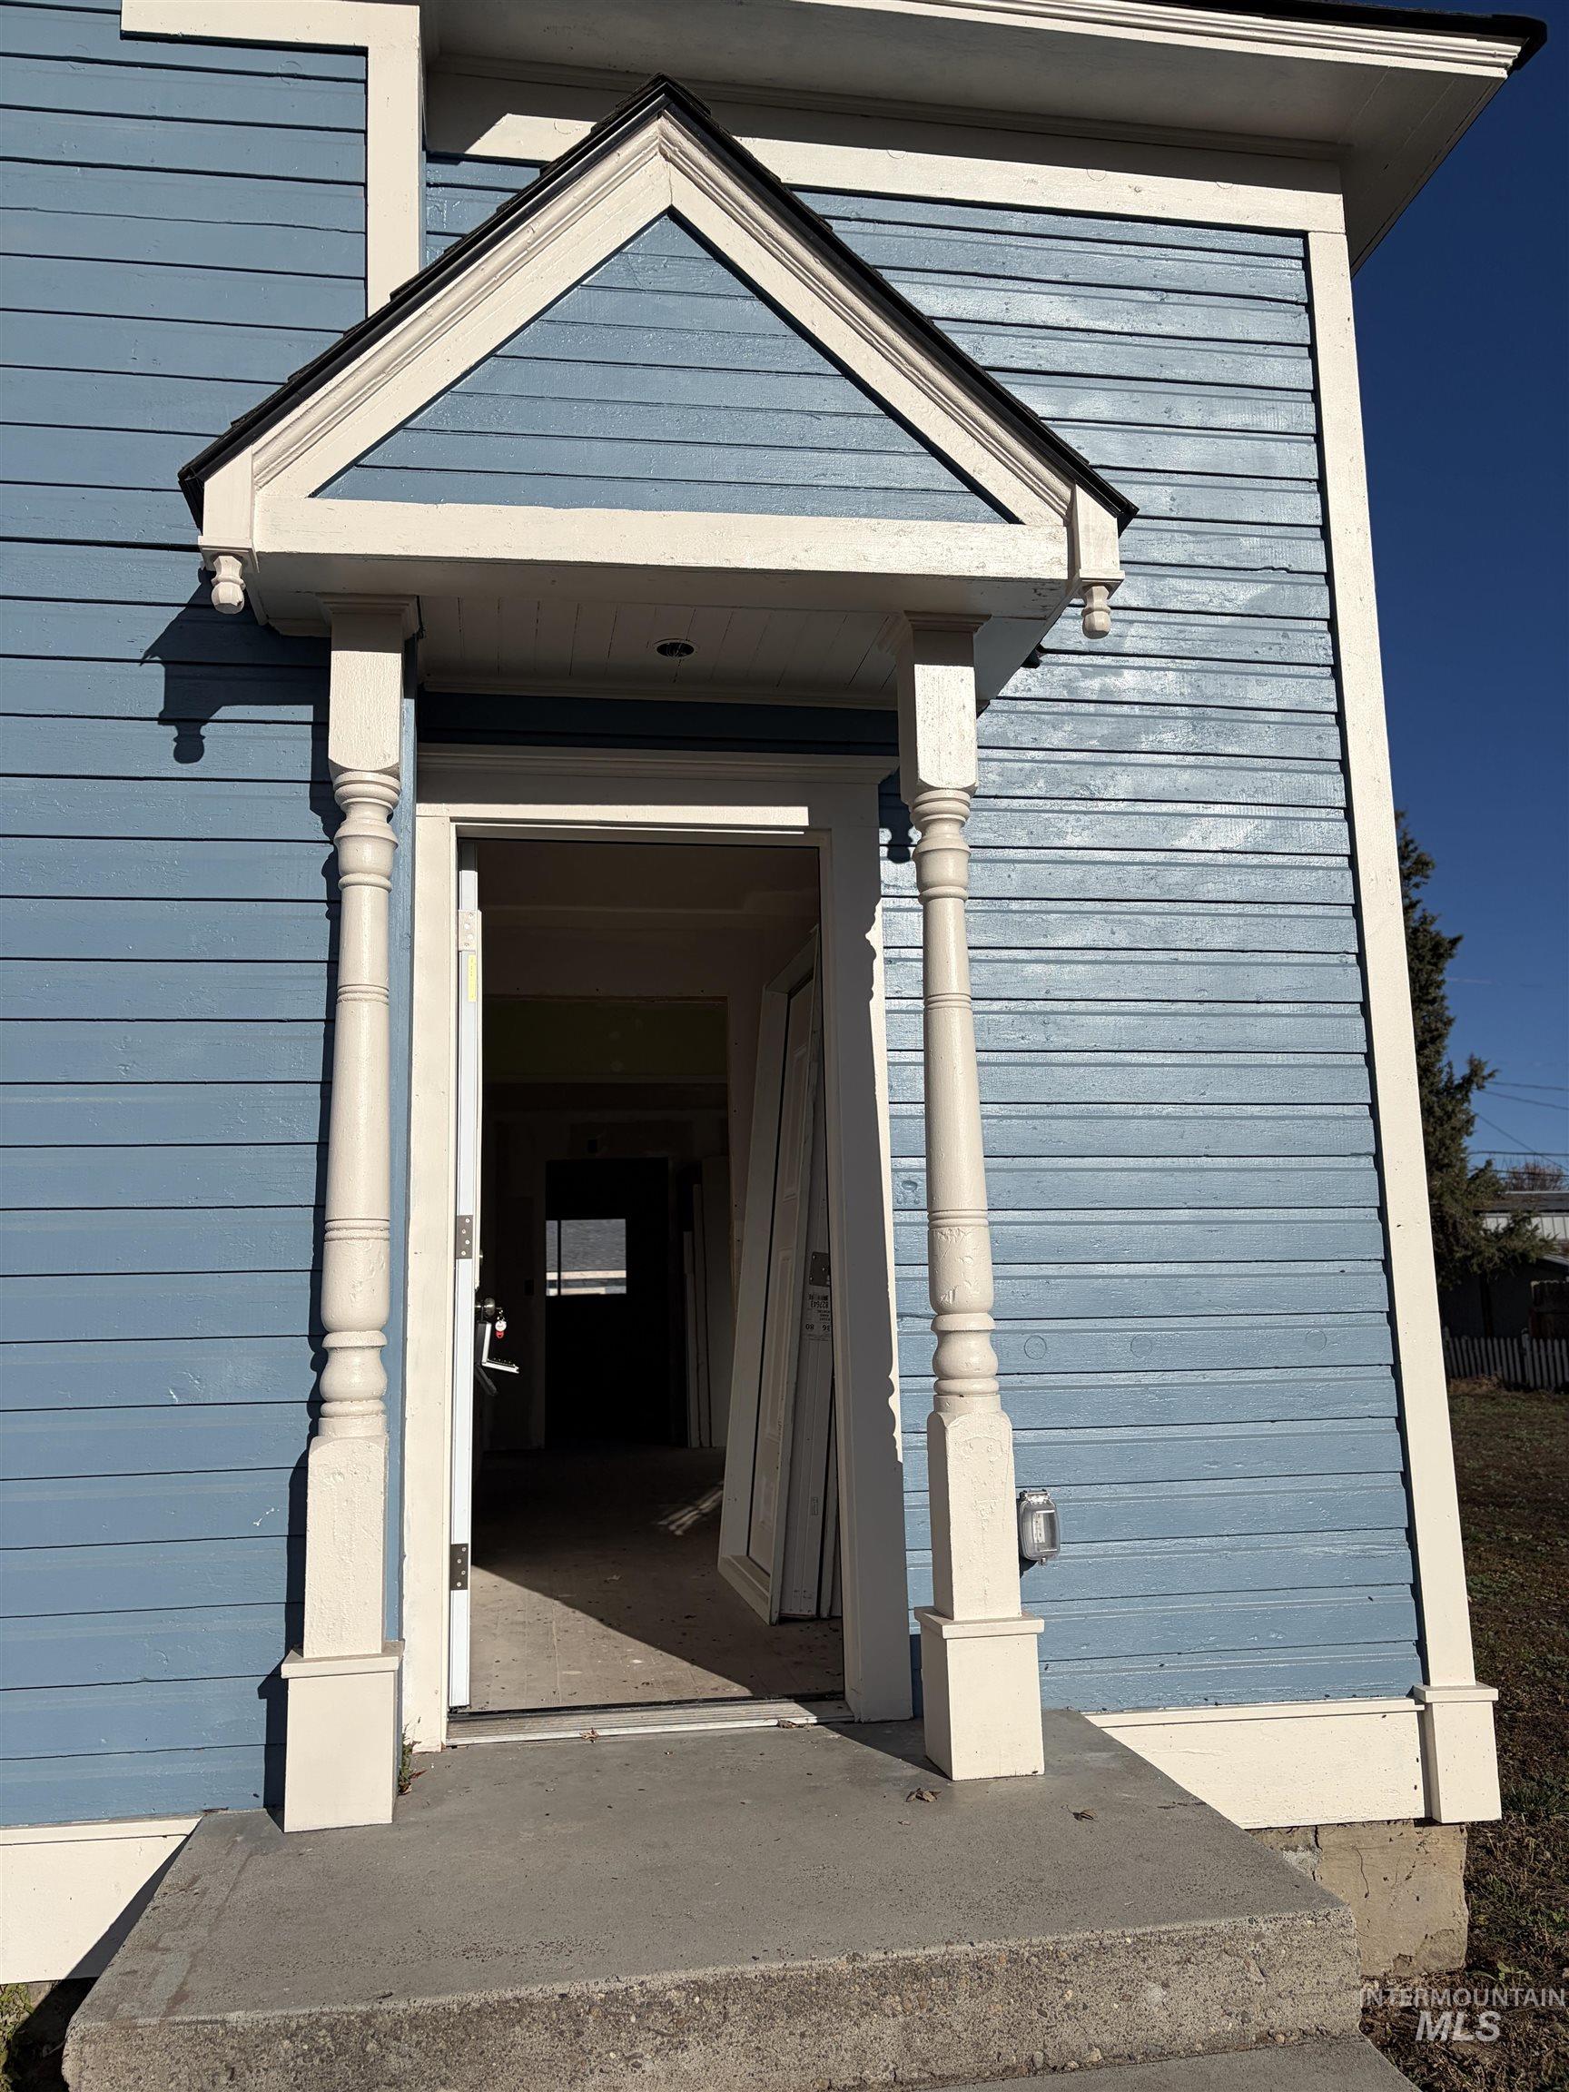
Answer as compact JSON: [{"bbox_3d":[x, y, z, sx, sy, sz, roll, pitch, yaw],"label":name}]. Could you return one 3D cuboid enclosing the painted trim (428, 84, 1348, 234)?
[{"bbox_3d":[0.330,-2.417,4.278,2.527,0.235,0.045,0,-9,-8],"label":"painted trim"}]

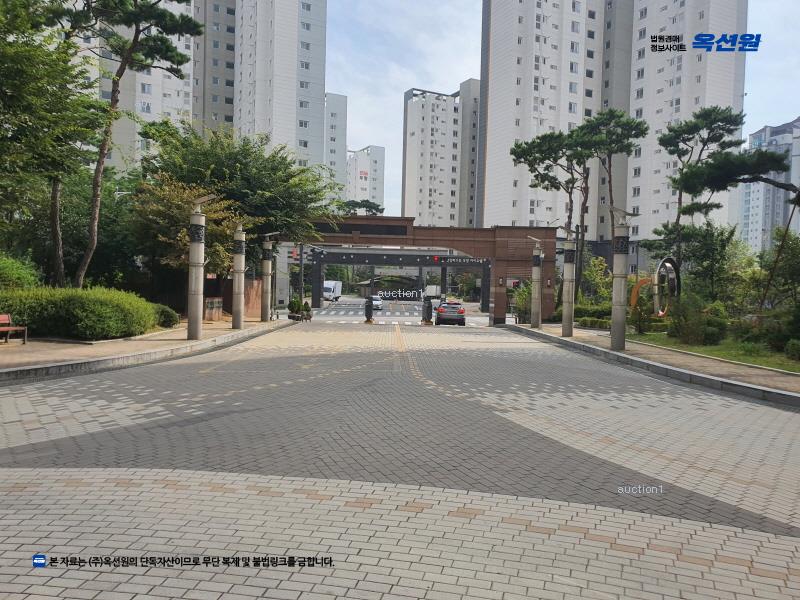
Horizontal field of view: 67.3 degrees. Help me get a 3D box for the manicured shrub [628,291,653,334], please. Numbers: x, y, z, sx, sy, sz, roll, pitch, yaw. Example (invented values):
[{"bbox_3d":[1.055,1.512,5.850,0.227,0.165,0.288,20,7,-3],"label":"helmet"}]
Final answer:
[{"bbox_3d":[11.126,0.578,27.800,1.080,2.000,1.050,2,2,22],"label":"manicured shrub"}]

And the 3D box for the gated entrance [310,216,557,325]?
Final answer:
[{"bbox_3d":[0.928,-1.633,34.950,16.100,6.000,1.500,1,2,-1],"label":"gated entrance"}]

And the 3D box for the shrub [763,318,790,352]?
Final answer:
[{"bbox_3d":[12.531,1.182,20.000,0.950,1.120,0.950,2,1,0],"label":"shrub"}]

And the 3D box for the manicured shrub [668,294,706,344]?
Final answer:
[{"bbox_3d":[10.574,0.717,22.100,1.400,1.800,1.300,2,2,26],"label":"manicured shrub"}]

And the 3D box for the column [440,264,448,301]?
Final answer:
[{"bbox_3d":[4.571,-1.187,62.000,0.600,4.700,0.600,2,1,0],"label":"column"}]

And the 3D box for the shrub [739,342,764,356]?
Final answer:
[{"bbox_3d":[10.880,1.526,18.600,0.800,0.450,0.750,2,1,0],"label":"shrub"}]

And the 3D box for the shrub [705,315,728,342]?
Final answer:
[{"bbox_3d":[12.483,1.144,23.700,0.950,1.100,0.950,2,1,0],"label":"shrub"}]

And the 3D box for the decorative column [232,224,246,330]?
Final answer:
[{"bbox_3d":[-6.752,-0.965,25.200,0.530,4.400,0.530,2,1,0],"label":"decorative column"}]

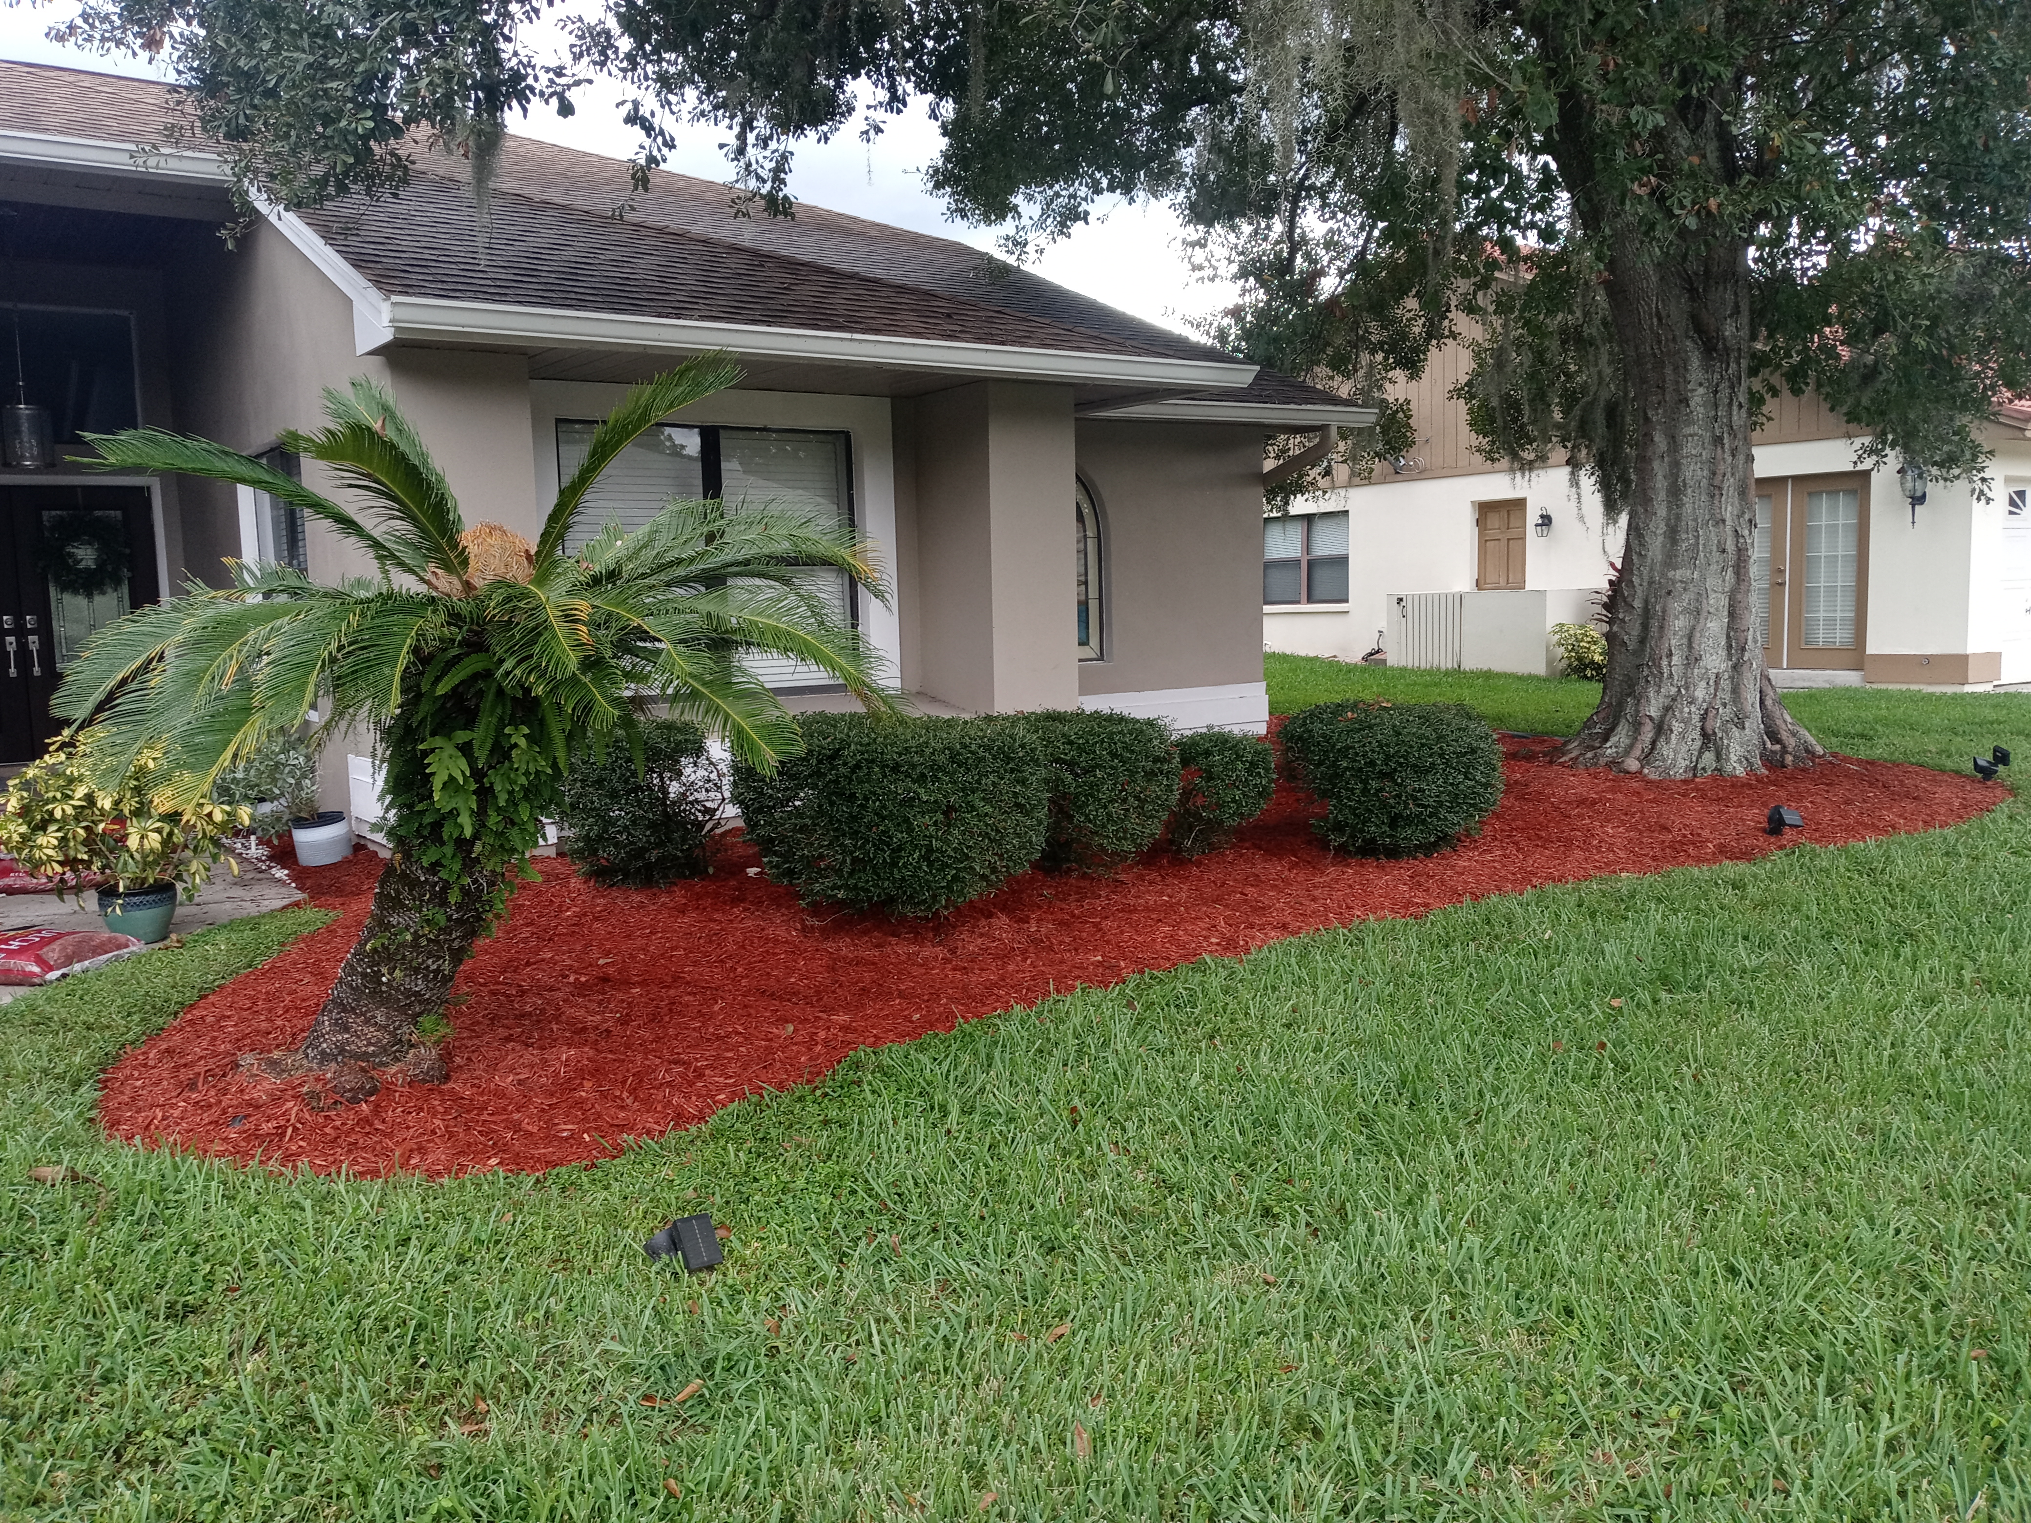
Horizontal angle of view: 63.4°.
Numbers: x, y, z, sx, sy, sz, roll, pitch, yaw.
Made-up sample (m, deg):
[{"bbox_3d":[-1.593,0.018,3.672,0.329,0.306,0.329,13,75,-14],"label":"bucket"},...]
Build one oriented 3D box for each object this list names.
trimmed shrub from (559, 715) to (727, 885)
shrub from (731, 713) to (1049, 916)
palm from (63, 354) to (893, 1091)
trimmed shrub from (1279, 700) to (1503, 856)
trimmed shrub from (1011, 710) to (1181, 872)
[{"bbox_3d":[-1.710,0.170,7.520,0.780,0.720,0.760,-6,8,-36],"label":"trimmed shrub"},{"bbox_3d":[-0.540,0.200,7.060,1.250,0.760,1.150,-6,8,-36],"label":"shrub"},{"bbox_3d":[-1.587,-0.137,4.863,2.450,2.030,2.250,-1,6,0],"label":"palm"},{"bbox_3d":[1.860,0.070,8.160,1.070,0.700,1.020,-1,6,0],"label":"trimmed shrub"},{"bbox_3d":[0.365,0.125,7.770,0.840,0.700,0.820,-1,6,0],"label":"trimmed shrub"}]

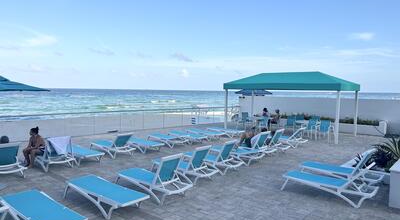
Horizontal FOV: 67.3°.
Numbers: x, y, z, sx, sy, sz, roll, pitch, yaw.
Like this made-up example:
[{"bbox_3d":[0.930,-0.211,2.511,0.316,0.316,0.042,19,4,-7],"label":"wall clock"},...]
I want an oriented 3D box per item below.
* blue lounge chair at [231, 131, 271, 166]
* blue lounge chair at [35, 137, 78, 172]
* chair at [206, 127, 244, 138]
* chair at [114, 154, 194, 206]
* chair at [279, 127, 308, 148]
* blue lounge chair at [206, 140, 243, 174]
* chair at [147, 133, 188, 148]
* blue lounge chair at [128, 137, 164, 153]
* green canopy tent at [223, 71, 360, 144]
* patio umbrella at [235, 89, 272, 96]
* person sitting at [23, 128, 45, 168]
[{"bbox_3d":[1.326,1.139,9.655,1.796,0.937,0.750,4,5,41],"label":"blue lounge chair"},{"bbox_3d":[-4.249,1.135,8.495,1.830,0.900,0.700,4,5,41],"label":"blue lounge chair"},{"bbox_3d":[1.190,1.090,14.415,1.920,0.370,0.700,4,5,41],"label":"chair"},{"bbox_3d":[-0.999,1.292,6.316,1.830,0.930,0.700,4,5,41],"label":"chair"},{"bbox_3d":[3.339,1.046,12.042,1.830,0.800,0.700,4,5,41],"label":"chair"},{"bbox_3d":[0.338,1.229,8.445,1.796,0.888,0.671,4,5,40],"label":"blue lounge chair"},{"bbox_3d":[-1.279,1.180,11.895,1.880,0.450,0.700,4,5,41],"label":"chair"},{"bbox_3d":[-2.154,1.282,11.033,1.835,0.375,0.671,4,5,39],"label":"blue lounge chair"},{"bbox_3d":[4.577,-0.352,15.636,6.050,3.170,3.150,4,5,41],"label":"green canopy tent"},{"bbox_3d":[3.924,-1.426,21.750,2.720,0.750,2.720,1,4,0],"label":"patio umbrella"},{"bbox_3d":[-4.655,0.992,8.460,0.660,1.180,0.460,-1,4,-30],"label":"person sitting"}]

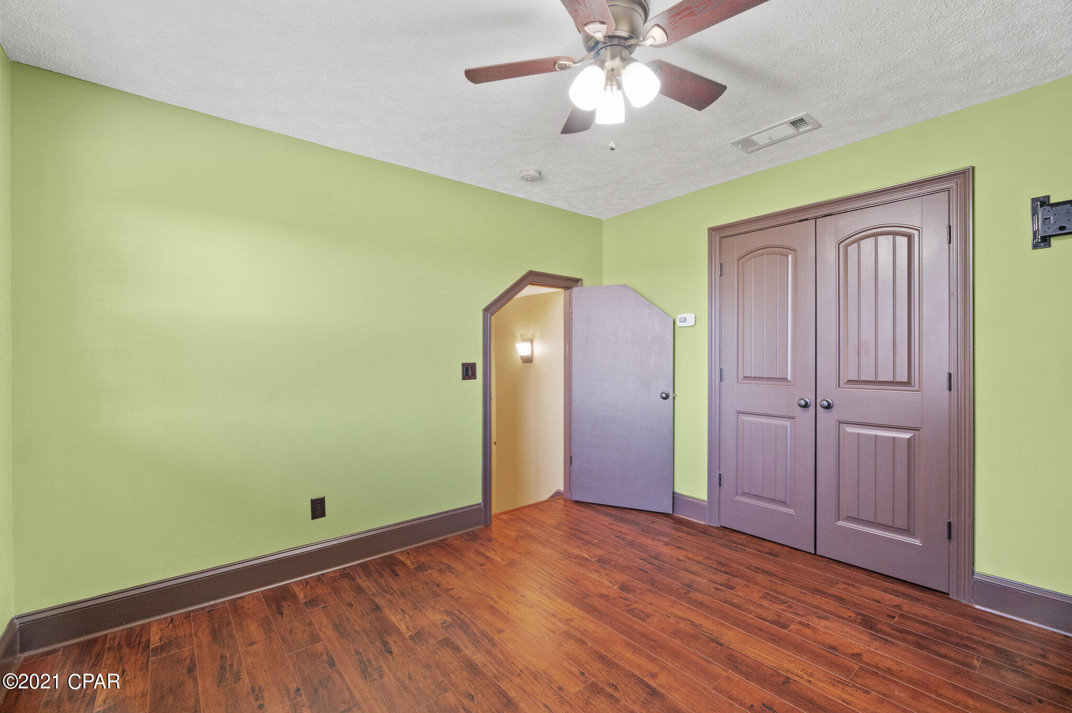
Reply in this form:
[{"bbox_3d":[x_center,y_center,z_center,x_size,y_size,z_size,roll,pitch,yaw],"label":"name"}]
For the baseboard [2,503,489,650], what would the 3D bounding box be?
[{"bbox_3d":[-1.260,1.143,2.521,2.242,0.175,0.020,0,0,-38],"label":"baseboard"}]

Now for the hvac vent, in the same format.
[{"bbox_3d":[1.317,-1.214,2.469,0.208,0.018,0.395,0,0,-38],"label":"hvac vent"}]

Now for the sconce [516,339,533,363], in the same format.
[{"bbox_3d":[-0.113,-0.049,4.306,0.095,0.228,0.155,0,0,-41],"label":"sconce"}]

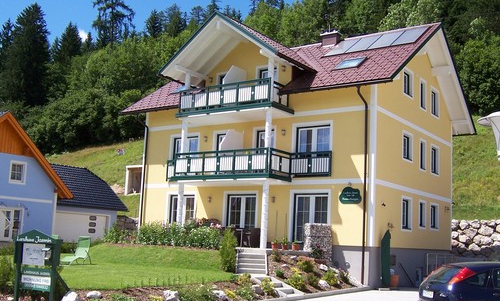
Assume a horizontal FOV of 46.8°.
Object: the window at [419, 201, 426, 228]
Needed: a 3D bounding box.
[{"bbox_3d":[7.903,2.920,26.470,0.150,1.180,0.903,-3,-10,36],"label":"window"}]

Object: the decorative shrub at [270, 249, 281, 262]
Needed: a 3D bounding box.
[{"bbox_3d":[0.955,3.933,21.641,0.374,0.431,0.353,2,-9,3],"label":"decorative shrub"}]

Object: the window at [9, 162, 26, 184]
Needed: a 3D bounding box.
[{"bbox_3d":[-14.524,1.362,36.041,0.160,1.299,1.057,-4,-11,36],"label":"window"}]

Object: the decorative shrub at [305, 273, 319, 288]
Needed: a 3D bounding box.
[{"bbox_3d":[1.912,4.042,17.964,0.435,0.418,0.410,2,-9,6],"label":"decorative shrub"}]

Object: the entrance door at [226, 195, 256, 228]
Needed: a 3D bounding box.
[{"bbox_3d":[-0.405,3.034,26.298,1.641,2.000,0.160,-4,-11,36],"label":"entrance door"}]

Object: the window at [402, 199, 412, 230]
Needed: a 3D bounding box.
[{"bbox_3d":[6.757,2.744,24.914,0.150,1.377,1.238,-3,-10,36],"label":"window"}]

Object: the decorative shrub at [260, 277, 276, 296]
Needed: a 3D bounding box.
[{"bbox_3d":[0.497,3.651,15.511,0.429,0.464,0.404,2,-9,2],"label":"decorative shrub"}]

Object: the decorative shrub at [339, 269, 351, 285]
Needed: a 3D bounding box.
[{"bbox_3d":[3.263,4.368,19.950,0.373,0.492,0.373,-3,-10,36],"label":"decorative shrub"}]

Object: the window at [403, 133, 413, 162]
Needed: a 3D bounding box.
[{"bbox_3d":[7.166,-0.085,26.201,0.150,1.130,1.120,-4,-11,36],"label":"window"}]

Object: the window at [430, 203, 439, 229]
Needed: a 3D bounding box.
[{"bbox_3d":[8.828,3.189,27.716,0.150,1.216,1.204,-3,-10,36],"label":"window"}]

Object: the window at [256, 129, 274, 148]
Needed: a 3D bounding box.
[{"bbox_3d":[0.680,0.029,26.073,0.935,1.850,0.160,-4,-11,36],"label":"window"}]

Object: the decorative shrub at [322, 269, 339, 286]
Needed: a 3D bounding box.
[{"bbox_3d":[2.654,4.187,19.048,0.527,0.506,0.496,1,-9,8],"label":"decorative shrub"}]

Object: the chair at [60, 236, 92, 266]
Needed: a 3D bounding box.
[{"bbox_3d":[-6.028,3.419,19.600,0.620,0.950,1.400,-3,-10,32],"label":"chair"}]

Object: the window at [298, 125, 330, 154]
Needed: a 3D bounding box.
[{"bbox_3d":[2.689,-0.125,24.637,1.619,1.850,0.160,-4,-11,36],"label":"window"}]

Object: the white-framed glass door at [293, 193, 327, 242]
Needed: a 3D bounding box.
[{"bbox_3d":[2.531,2.853,24.192,1.641,2.050,0.160,-4,-11,36],"label":"white-framed glass door"}]

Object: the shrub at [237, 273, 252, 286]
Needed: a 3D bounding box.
[{"bbox_3d":[-0.162,3.801,17.000,0.430,0.360,0.420,3,-9,0],"label":"shrub"}]

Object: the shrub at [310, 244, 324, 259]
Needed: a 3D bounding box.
[{"bbox_3d":[2.477,3.715,21.200,0.462,0.541,0.462,-3,-10,36],"label":"shrub"}]

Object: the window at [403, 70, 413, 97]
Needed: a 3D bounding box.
[{"bbox_3d":[7.175,-2.981,26.418,0.160,1.052,1.067,-4,-11,36],"label":"window"}]

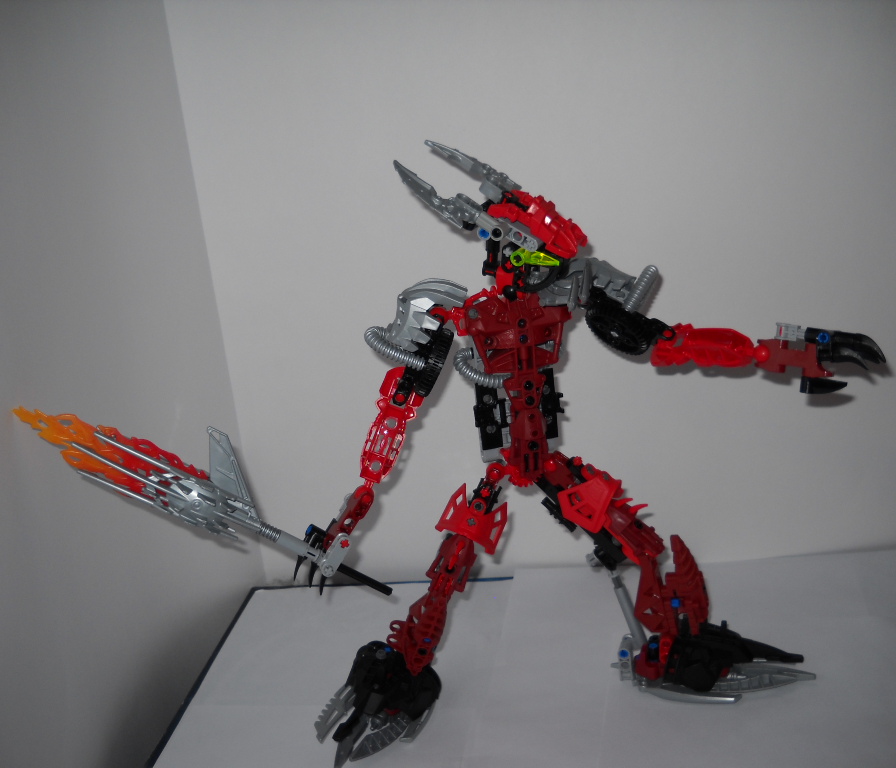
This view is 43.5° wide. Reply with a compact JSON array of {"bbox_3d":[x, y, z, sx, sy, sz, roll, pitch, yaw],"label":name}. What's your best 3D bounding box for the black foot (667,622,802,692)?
[{"bbox_3d":[0.165,0.158,0.649,0.082,0.027,0.043,-4,19,8],"label":"black foot"}]

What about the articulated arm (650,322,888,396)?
[{"bbox_3d":[0.168,-0.014,0.588,0.120,0.036,0.032,4,22,24],"label":"articulated arm"}]

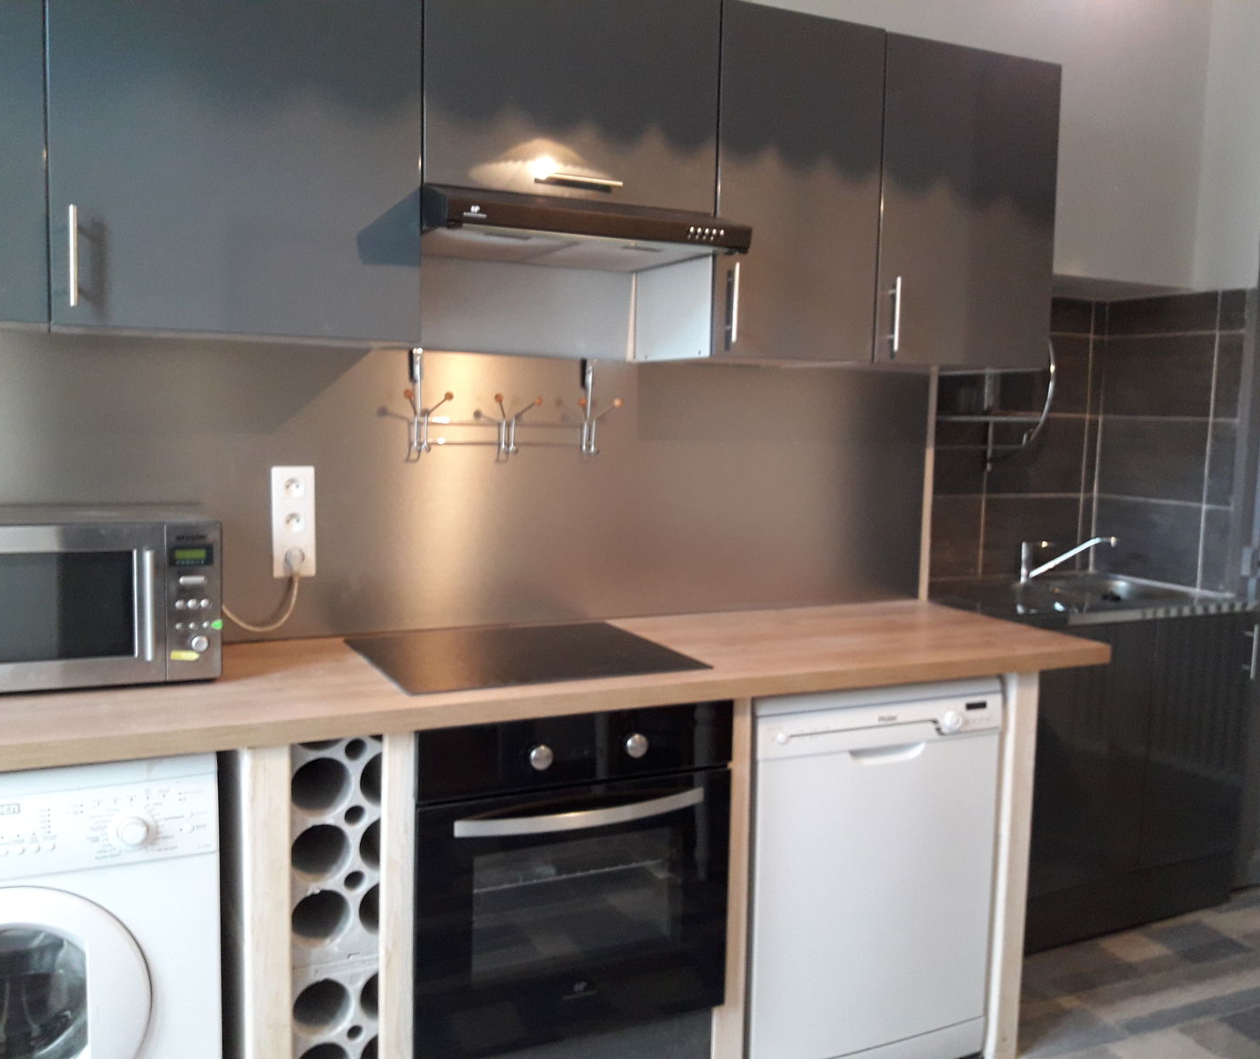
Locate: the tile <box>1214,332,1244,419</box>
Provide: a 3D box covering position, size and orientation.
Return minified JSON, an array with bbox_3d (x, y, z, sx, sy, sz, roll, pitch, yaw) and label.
[{"bbox_3d":[1.715,-0.441,3.264,0.012,0.249,0.087,-1,6,-25],"label":"tile"}]

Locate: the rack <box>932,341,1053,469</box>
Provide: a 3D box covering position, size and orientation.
[{"bbox_3d":[0.970,-0.411,3.281,0.437,0.486,0.258,-1,6,-25],"label":"rack"}]

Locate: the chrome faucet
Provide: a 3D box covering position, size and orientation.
[{"bbox_3d":[1.283,0.092,3.366,0.270,0.155,0.050,3,6,20],"label":"chrome faucet"}]

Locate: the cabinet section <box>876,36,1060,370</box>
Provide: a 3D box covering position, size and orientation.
[{"bbox_3d":[0.685,-0.731,2.711,0.495,0.695,0.360,-1,6,-25],"label":"cabinet section"}]

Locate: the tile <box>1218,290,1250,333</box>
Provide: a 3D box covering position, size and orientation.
[{"bbox_3d":[1.719,-0.622,3.247,0.012,0.110,0.087,-1,6,-25],"label":"tile"}]

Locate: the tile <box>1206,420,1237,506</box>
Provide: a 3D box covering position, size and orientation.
[{"bbox_3d":[1.709,-0.191,3.288,0.012,0.249,0.087,-1,6,-25],"label":"tile"}]

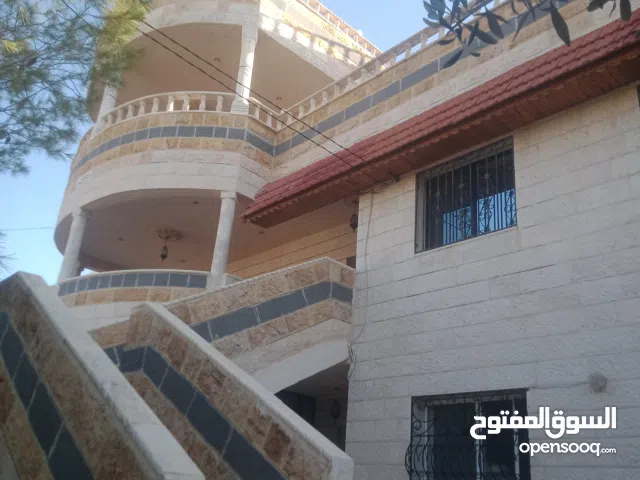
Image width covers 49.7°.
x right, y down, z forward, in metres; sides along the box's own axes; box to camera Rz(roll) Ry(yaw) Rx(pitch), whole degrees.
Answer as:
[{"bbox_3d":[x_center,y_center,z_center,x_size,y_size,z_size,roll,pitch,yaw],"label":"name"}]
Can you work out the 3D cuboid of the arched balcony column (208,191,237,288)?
[{"bbox_3d":[-1.693,0.028,12.087,0.290,1.782,0.290,5,-21,-1],"label":"arched balcony column"}]

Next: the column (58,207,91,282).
[{"bbox_3d":[-4.803,0.210,13.427,0.280,1.607,0.280,21,-26,-37],"label":"column"}]

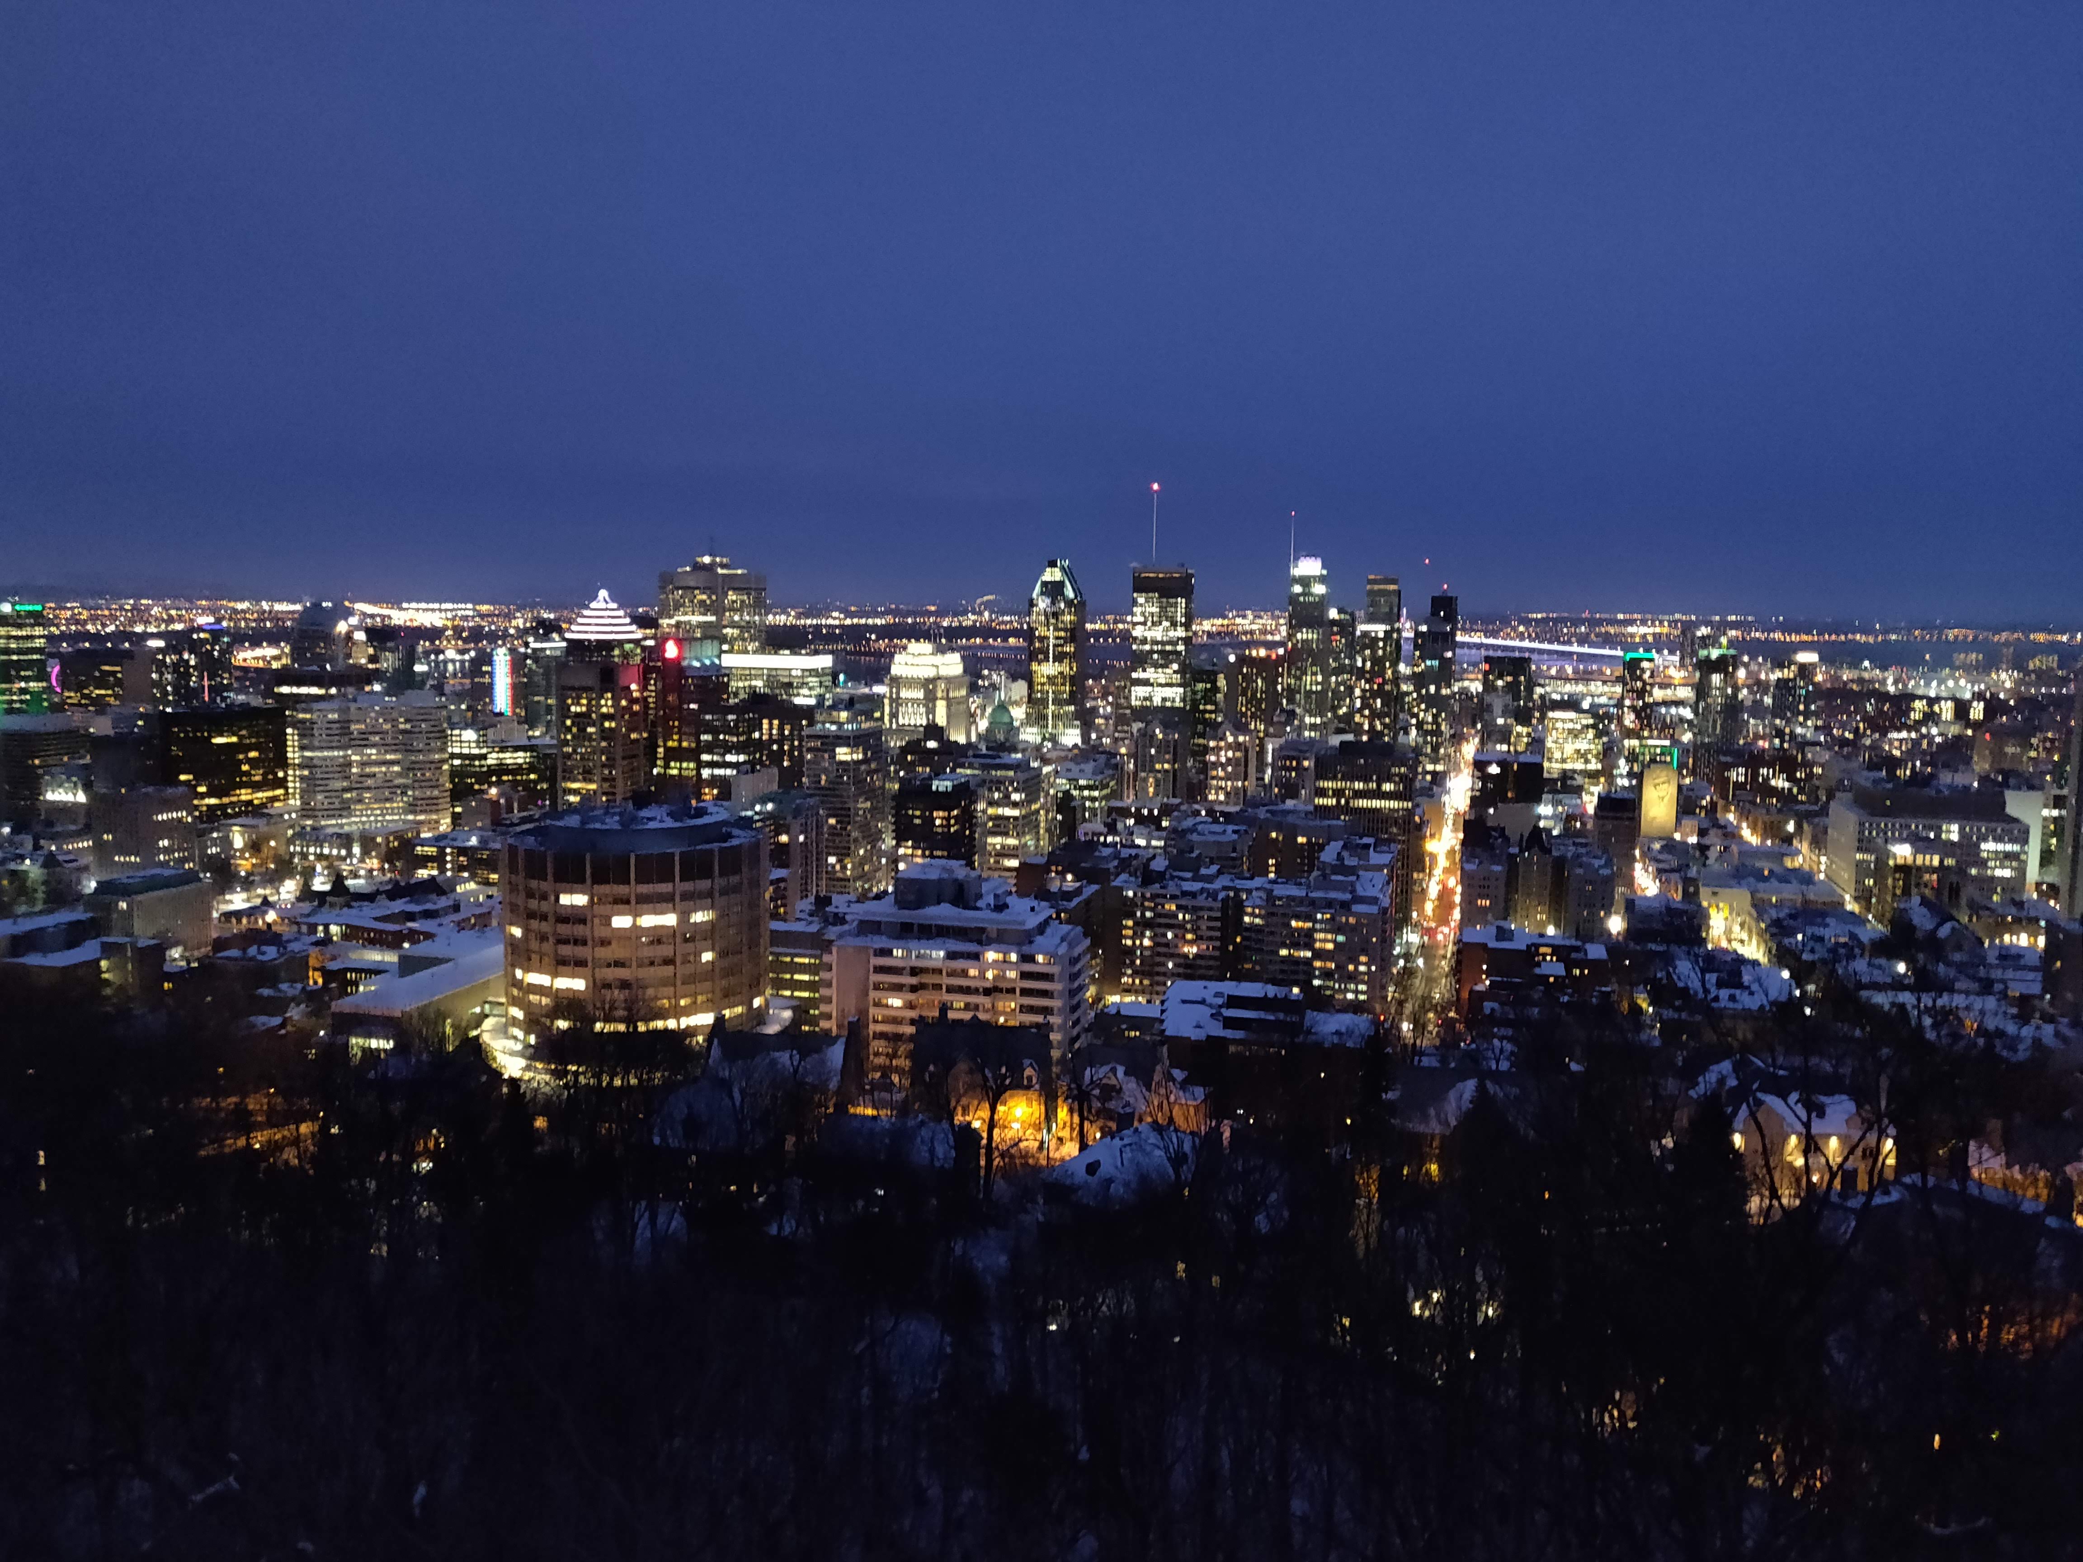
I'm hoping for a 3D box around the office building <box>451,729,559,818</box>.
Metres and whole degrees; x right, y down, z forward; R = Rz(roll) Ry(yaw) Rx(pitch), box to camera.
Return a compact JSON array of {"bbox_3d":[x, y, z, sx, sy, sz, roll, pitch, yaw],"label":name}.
[{"bbox_3d":[-336.130,-2.560,947.740,65.000,58.000,25.000,3,7,16],"label":"office building"}]

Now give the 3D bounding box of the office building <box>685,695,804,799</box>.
[{"bbox_3d":[-165.740,-9.060,852.740,38.000,76.000,56.000,3,7,16],"label":"office building"}]

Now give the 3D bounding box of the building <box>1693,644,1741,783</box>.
[{"bbox_3d":[601.410,-59.410,1339.780,31.000,120.000,30.000,3,7,16],"label":"building"}]

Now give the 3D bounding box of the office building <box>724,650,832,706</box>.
[{"bbox_3d":[-194.180,-39.100,1108.150,69.000,110.000,37.000,3,7,16],"label":"office building"}]

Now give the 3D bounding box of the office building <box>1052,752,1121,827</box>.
[{"bbox_3d":[19.010,14.800,669.290,21.000,52.000,32.000,3,7,16],"label":"office building"}]

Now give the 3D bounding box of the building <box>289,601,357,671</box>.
[{"bbox_3d":[-585.470,-78.390,1235.780,33.000,138.000,31.000,3,7,16],"label":"building"}]

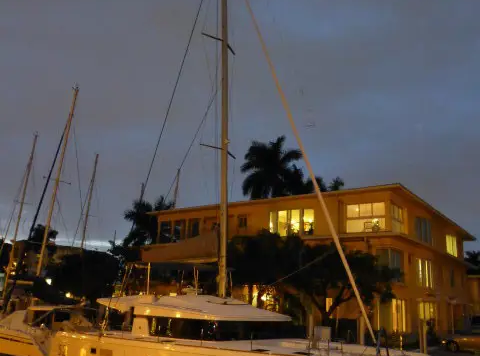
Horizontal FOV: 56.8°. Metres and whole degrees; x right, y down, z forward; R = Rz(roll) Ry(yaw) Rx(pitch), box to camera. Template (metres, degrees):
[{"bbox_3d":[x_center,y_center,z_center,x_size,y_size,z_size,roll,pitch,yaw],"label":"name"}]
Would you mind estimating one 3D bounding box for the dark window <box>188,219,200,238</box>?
[{"bbox_3d":[-3.686,4.132,35.948,1.308,1.725,0.150,-9,-18,35],"label":"dark window"}]

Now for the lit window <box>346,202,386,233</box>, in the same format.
[{"bbox_3d":[7.878,2.465,27.656,2.490,1.920,0.150,-9,-18,35],"label":"lit window"}]

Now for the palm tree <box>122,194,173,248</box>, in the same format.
[{"bbox_3d":[-9.298,7.352,41.992,4.744,11.879,4.744,2,-15,0],"label":"palm tree"}]

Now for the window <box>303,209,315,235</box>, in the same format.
[{"bbox_3d":[4.656,2.954,29.959,0.777,1.738,0.150,-9,-18,35],"label":"window"}]

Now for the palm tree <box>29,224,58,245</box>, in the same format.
[{"bbox_3d":[-27.033,11.681,59.142,3.716,11.051,3.716,2,-15,0],"label":"palm tree"}]

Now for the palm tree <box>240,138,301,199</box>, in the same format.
[{"bbox_3d":[3.022,4.851,45.199,6.549,19.293,6.549,2,-15,0],"label":"palm tree"}]

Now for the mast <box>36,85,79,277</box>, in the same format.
[{"bbox_3d":[-11.719,0.462,28.353,0.200,13.842,0.200,-7,-20,35],"label":"mast"}]

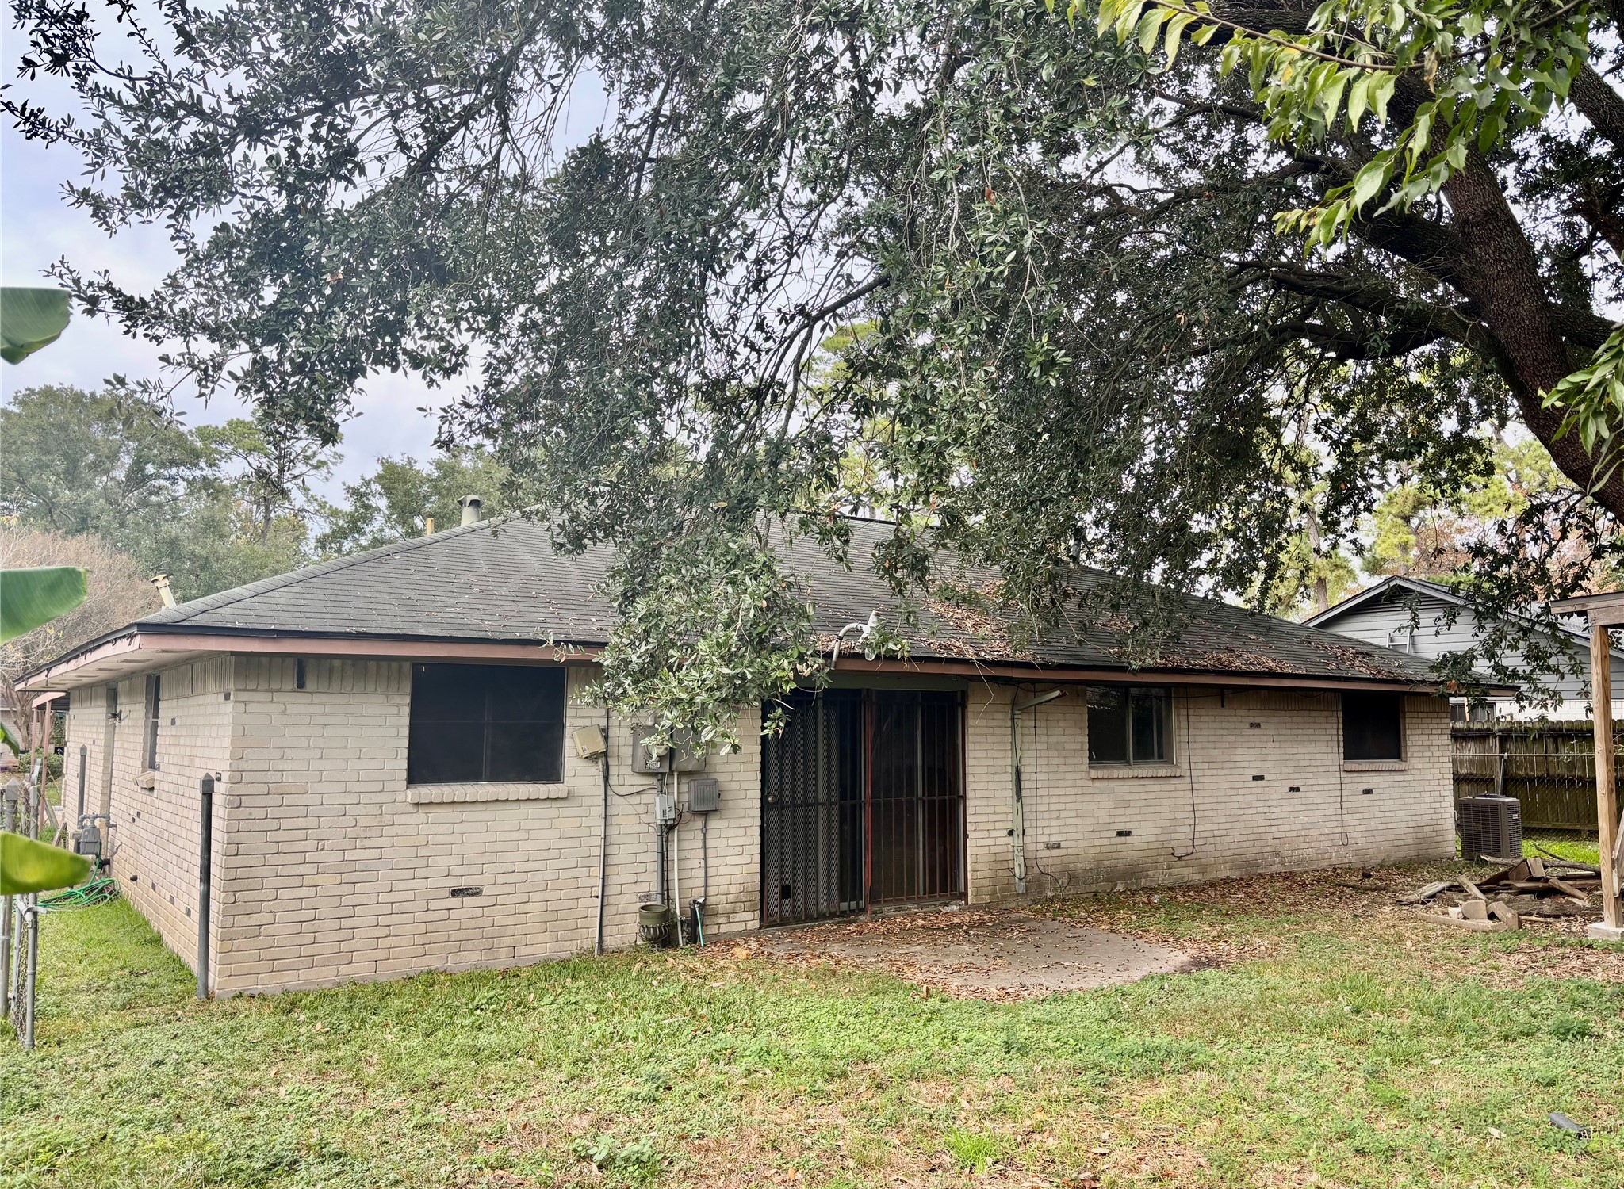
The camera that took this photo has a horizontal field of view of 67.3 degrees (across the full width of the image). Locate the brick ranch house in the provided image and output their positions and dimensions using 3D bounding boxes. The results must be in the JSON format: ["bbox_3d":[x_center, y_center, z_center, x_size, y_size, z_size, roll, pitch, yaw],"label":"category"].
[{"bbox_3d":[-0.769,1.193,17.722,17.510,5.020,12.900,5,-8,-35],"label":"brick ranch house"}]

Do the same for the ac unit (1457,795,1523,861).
[{"bbox_3d":[9.851,3.395,17.692,0.580,0.905,0.570,5,-8,-35],"label":"ac unit"}]

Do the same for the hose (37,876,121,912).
[{"bbox_3d":[-6.832,2.774,11.421,0.740,0.170,1.200,5,-8,-35],"label":"hose"}]

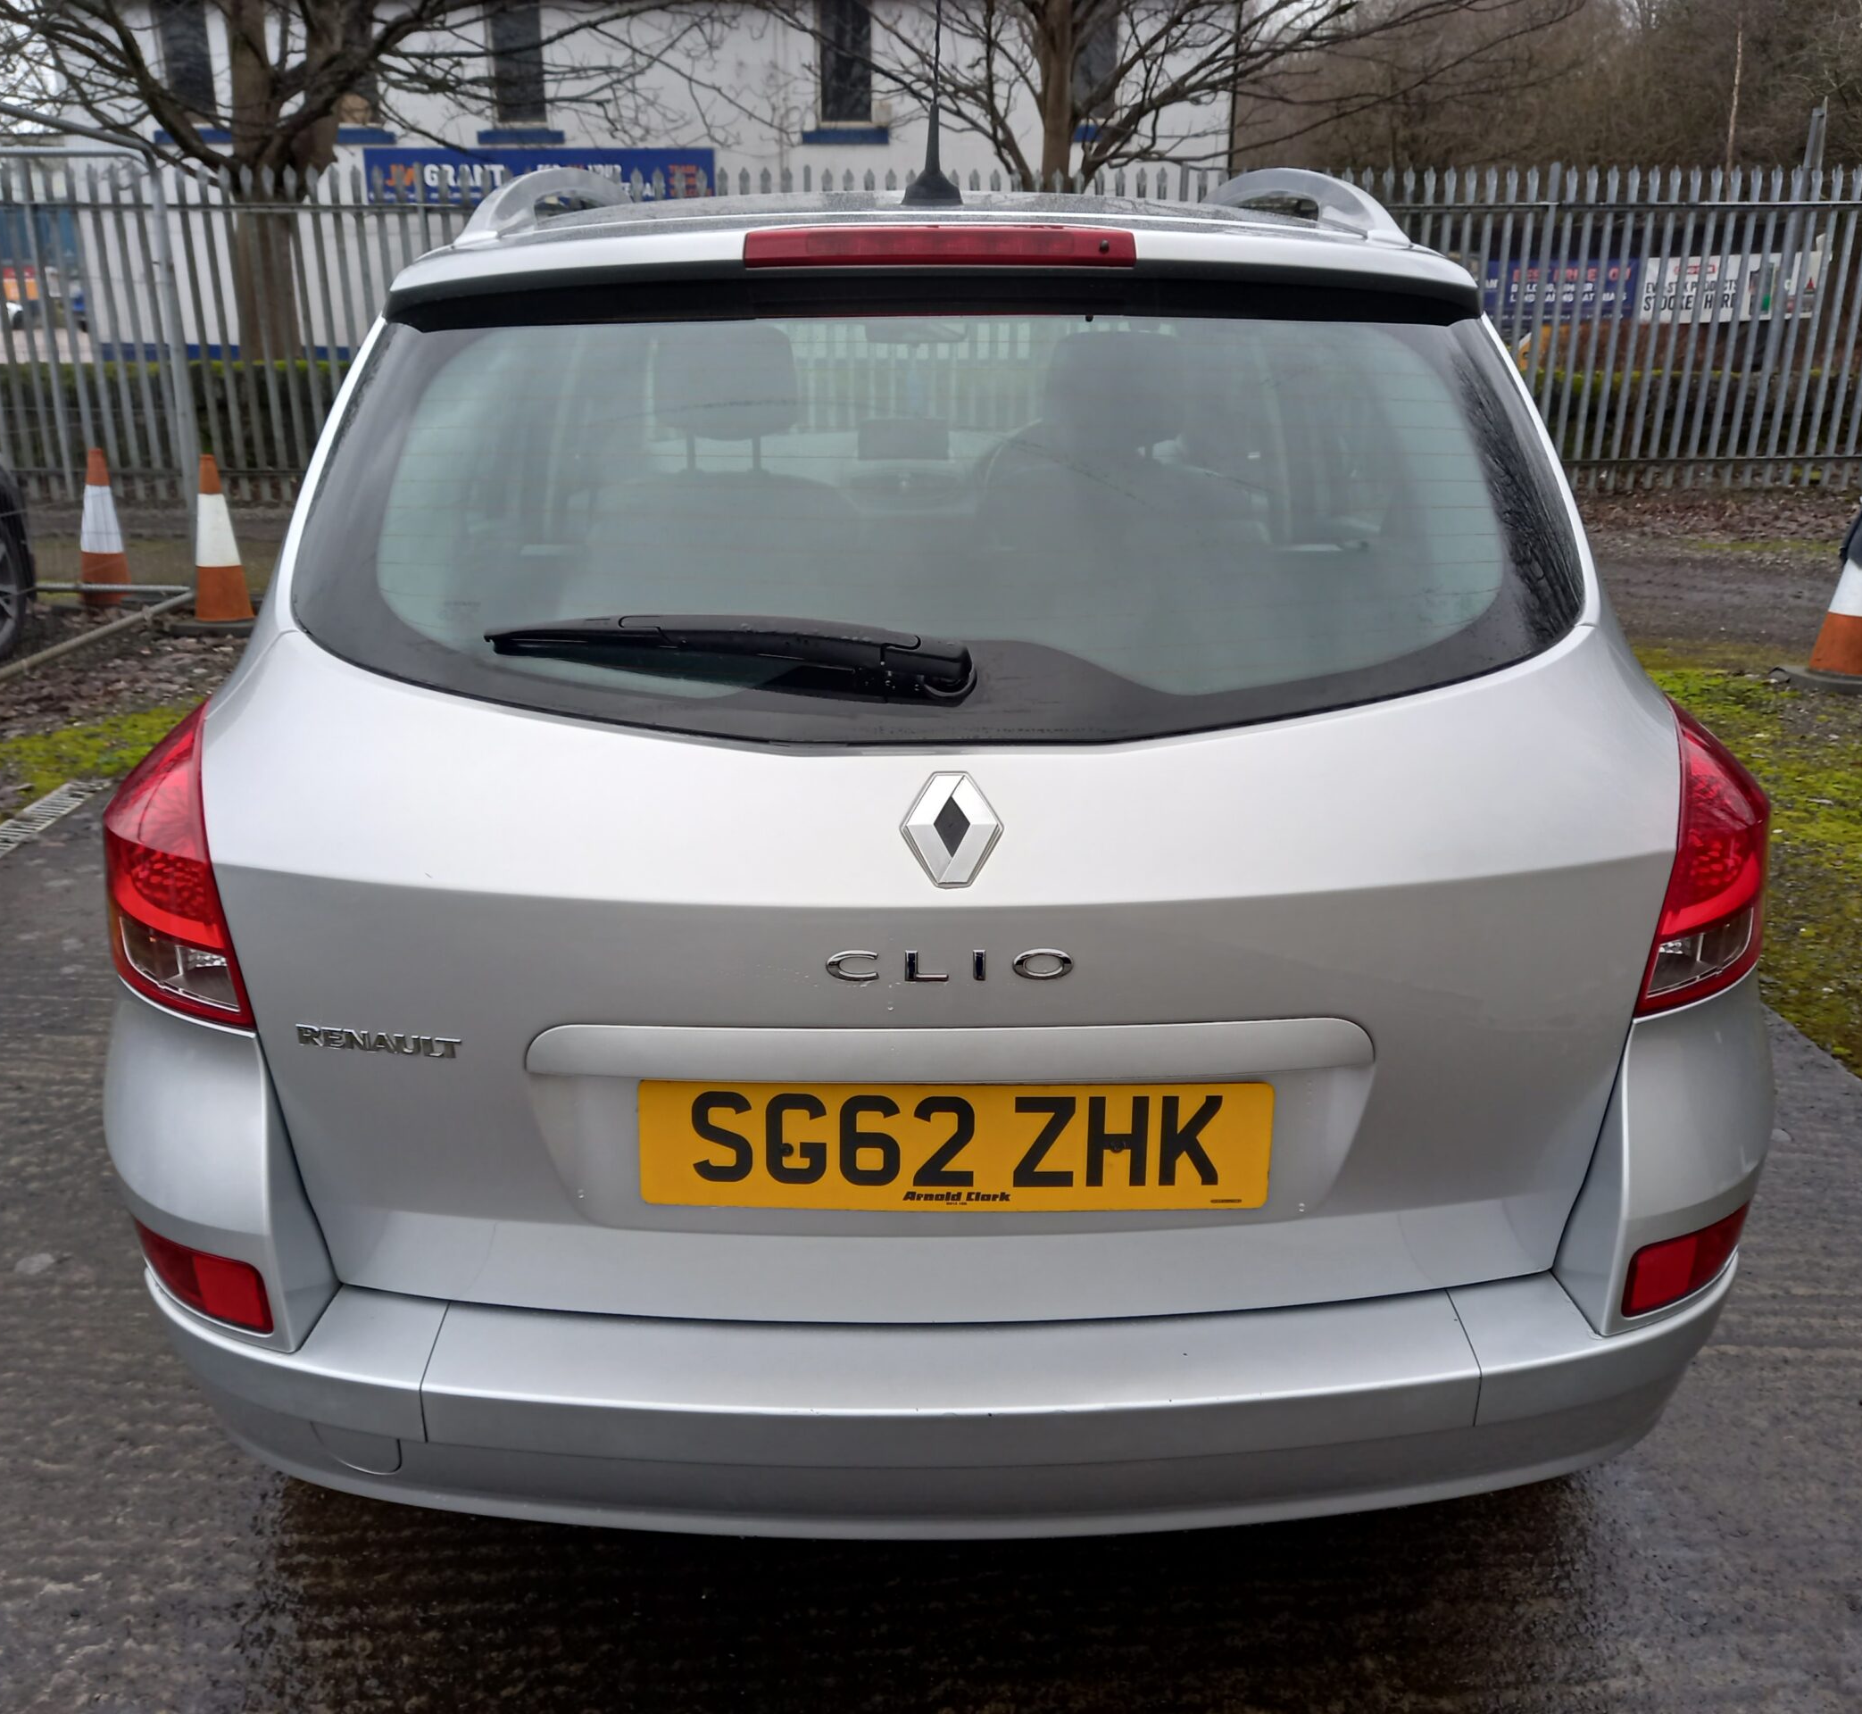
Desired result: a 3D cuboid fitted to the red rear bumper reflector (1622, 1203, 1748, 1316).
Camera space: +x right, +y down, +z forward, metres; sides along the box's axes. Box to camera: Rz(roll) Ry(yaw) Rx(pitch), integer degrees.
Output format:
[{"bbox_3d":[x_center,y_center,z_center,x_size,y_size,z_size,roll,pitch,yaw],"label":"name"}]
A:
[{"bbox_3d":[0.702,0.362,1.537,0.198,0.079,0.083,-6,20,-18],"label":"red rear bumper reflector"}]

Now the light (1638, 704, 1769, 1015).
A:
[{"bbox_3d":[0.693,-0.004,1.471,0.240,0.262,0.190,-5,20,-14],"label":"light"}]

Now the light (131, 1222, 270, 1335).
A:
[{"bbox_3d":[-0.675,0.370,1.514,0.218,0.077,0.076,6,20,16],"label":"light"}]

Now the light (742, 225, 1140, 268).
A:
[{"bbox_3d":[0.007,-0.508,1.375,0.324,0.032,0.050,0,19,-1],"label":"light"}]

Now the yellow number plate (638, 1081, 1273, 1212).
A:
[{"bbox_3d":[0.021,0.237,1.352,0.520,0.111,0.020,0,13,-1],"label":"yellow number plate"}]

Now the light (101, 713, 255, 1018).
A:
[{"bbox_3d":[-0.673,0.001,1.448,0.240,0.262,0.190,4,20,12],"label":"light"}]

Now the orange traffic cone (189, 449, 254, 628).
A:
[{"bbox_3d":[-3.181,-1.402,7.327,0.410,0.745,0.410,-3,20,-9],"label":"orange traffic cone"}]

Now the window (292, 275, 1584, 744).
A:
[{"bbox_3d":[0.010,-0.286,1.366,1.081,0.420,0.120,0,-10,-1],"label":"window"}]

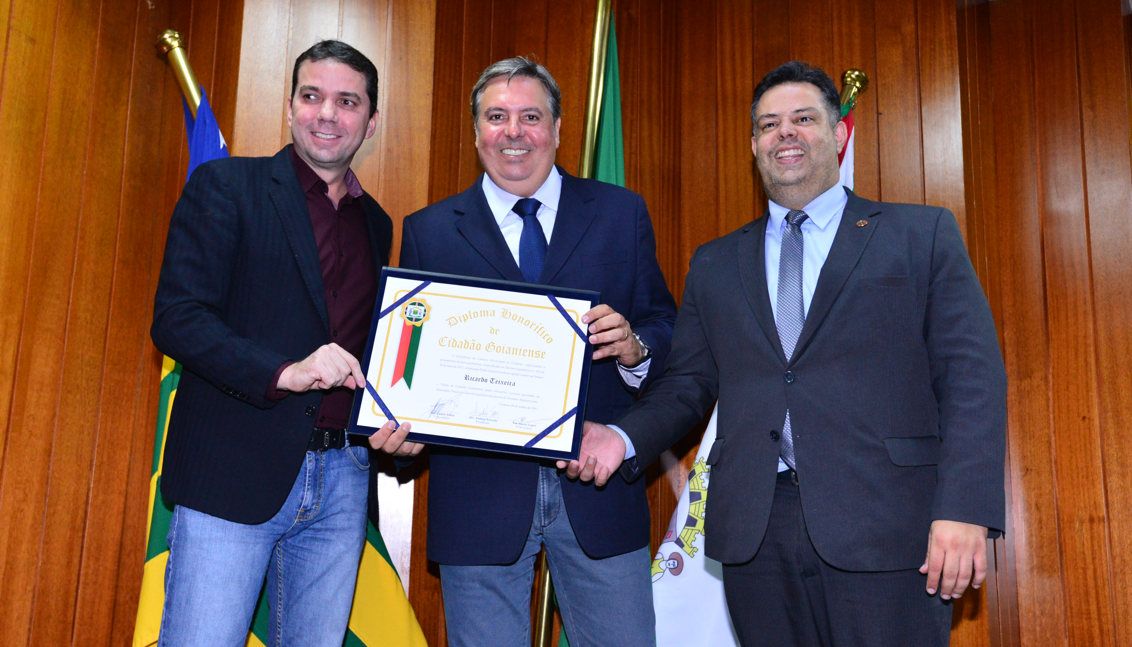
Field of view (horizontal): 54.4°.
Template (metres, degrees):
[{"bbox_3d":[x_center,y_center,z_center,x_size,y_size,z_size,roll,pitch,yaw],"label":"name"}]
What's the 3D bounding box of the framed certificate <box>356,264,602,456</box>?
[{"bbox_3d":[-0.167,0.074,2.058,0.428,0.327,0.020,7,-19,3],"label":"framed certificate"}]

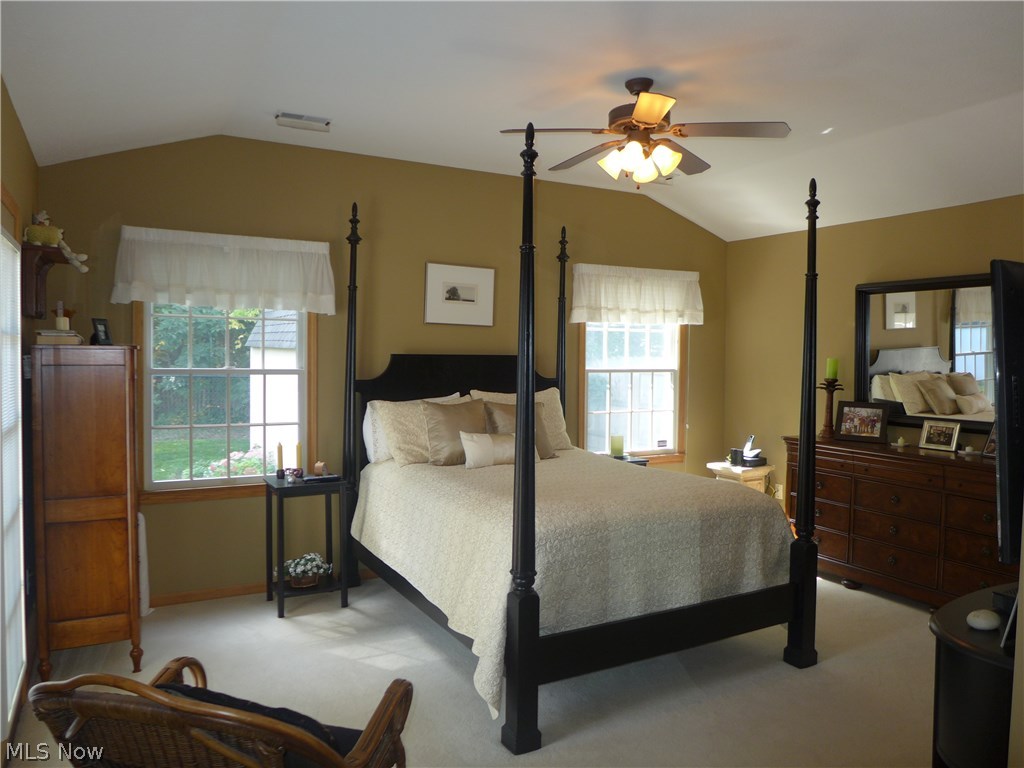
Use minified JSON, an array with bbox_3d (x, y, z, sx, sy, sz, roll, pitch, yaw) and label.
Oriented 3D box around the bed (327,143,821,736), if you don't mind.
[{"bbox_3d":[0.221,0.140,3.935,1.685,2.362,2.190,-1,3,-30],"label":"bed"}]

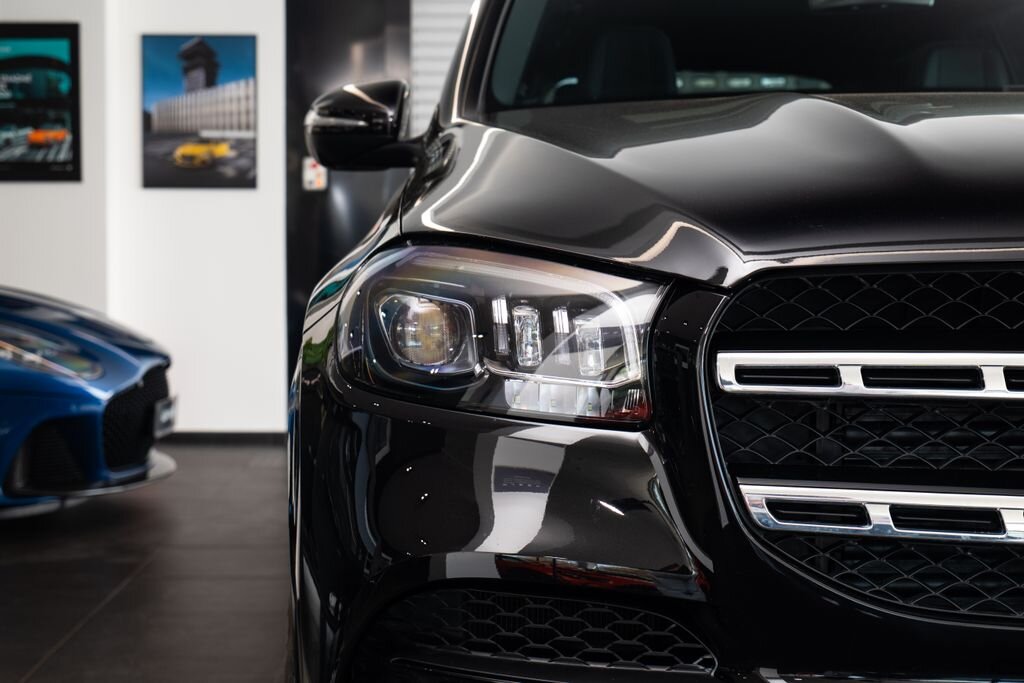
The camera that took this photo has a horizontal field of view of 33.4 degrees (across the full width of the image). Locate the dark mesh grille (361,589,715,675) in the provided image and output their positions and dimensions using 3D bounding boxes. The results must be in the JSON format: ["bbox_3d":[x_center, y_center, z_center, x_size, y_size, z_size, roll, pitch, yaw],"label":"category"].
[{"bbox_3d":[0.030,0.298,1.755,0.365,0.075,0.085,1,4,14],"label":"dark mesh grille"}]

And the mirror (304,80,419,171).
[{"bbox_3d":[-0.294,-0.421,3.320,0.212,0.167,0.170,0,4,1],"label":"mirror"}]

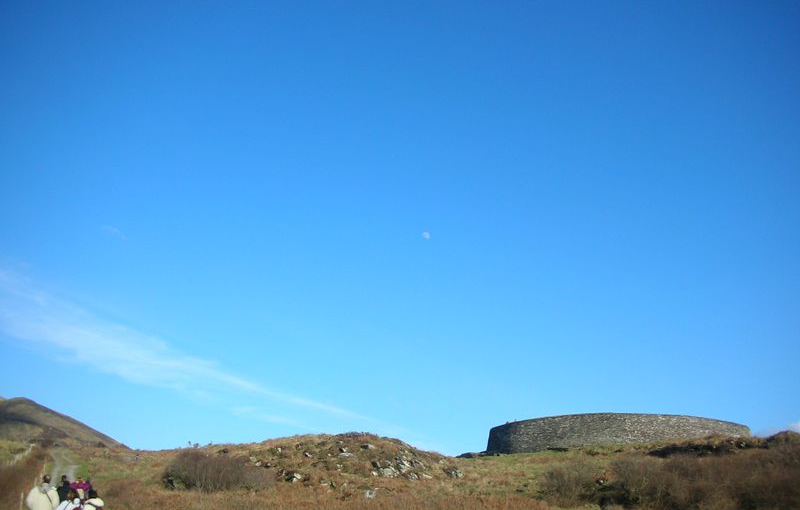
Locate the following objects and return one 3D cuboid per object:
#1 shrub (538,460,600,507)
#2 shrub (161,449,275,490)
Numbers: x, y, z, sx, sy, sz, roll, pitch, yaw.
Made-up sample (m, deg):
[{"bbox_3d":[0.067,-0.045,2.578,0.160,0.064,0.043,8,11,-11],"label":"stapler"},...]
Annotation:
[{"bbox_3d":[9.220,12.429,44.000,3.300,2.500,2.900,0,-18,0],"label":"shrub"},{"bbox_3d":[-10.995,13.084,49.000,6.300,2.500,4.200,0,-18,0],"label":"shrub"}]

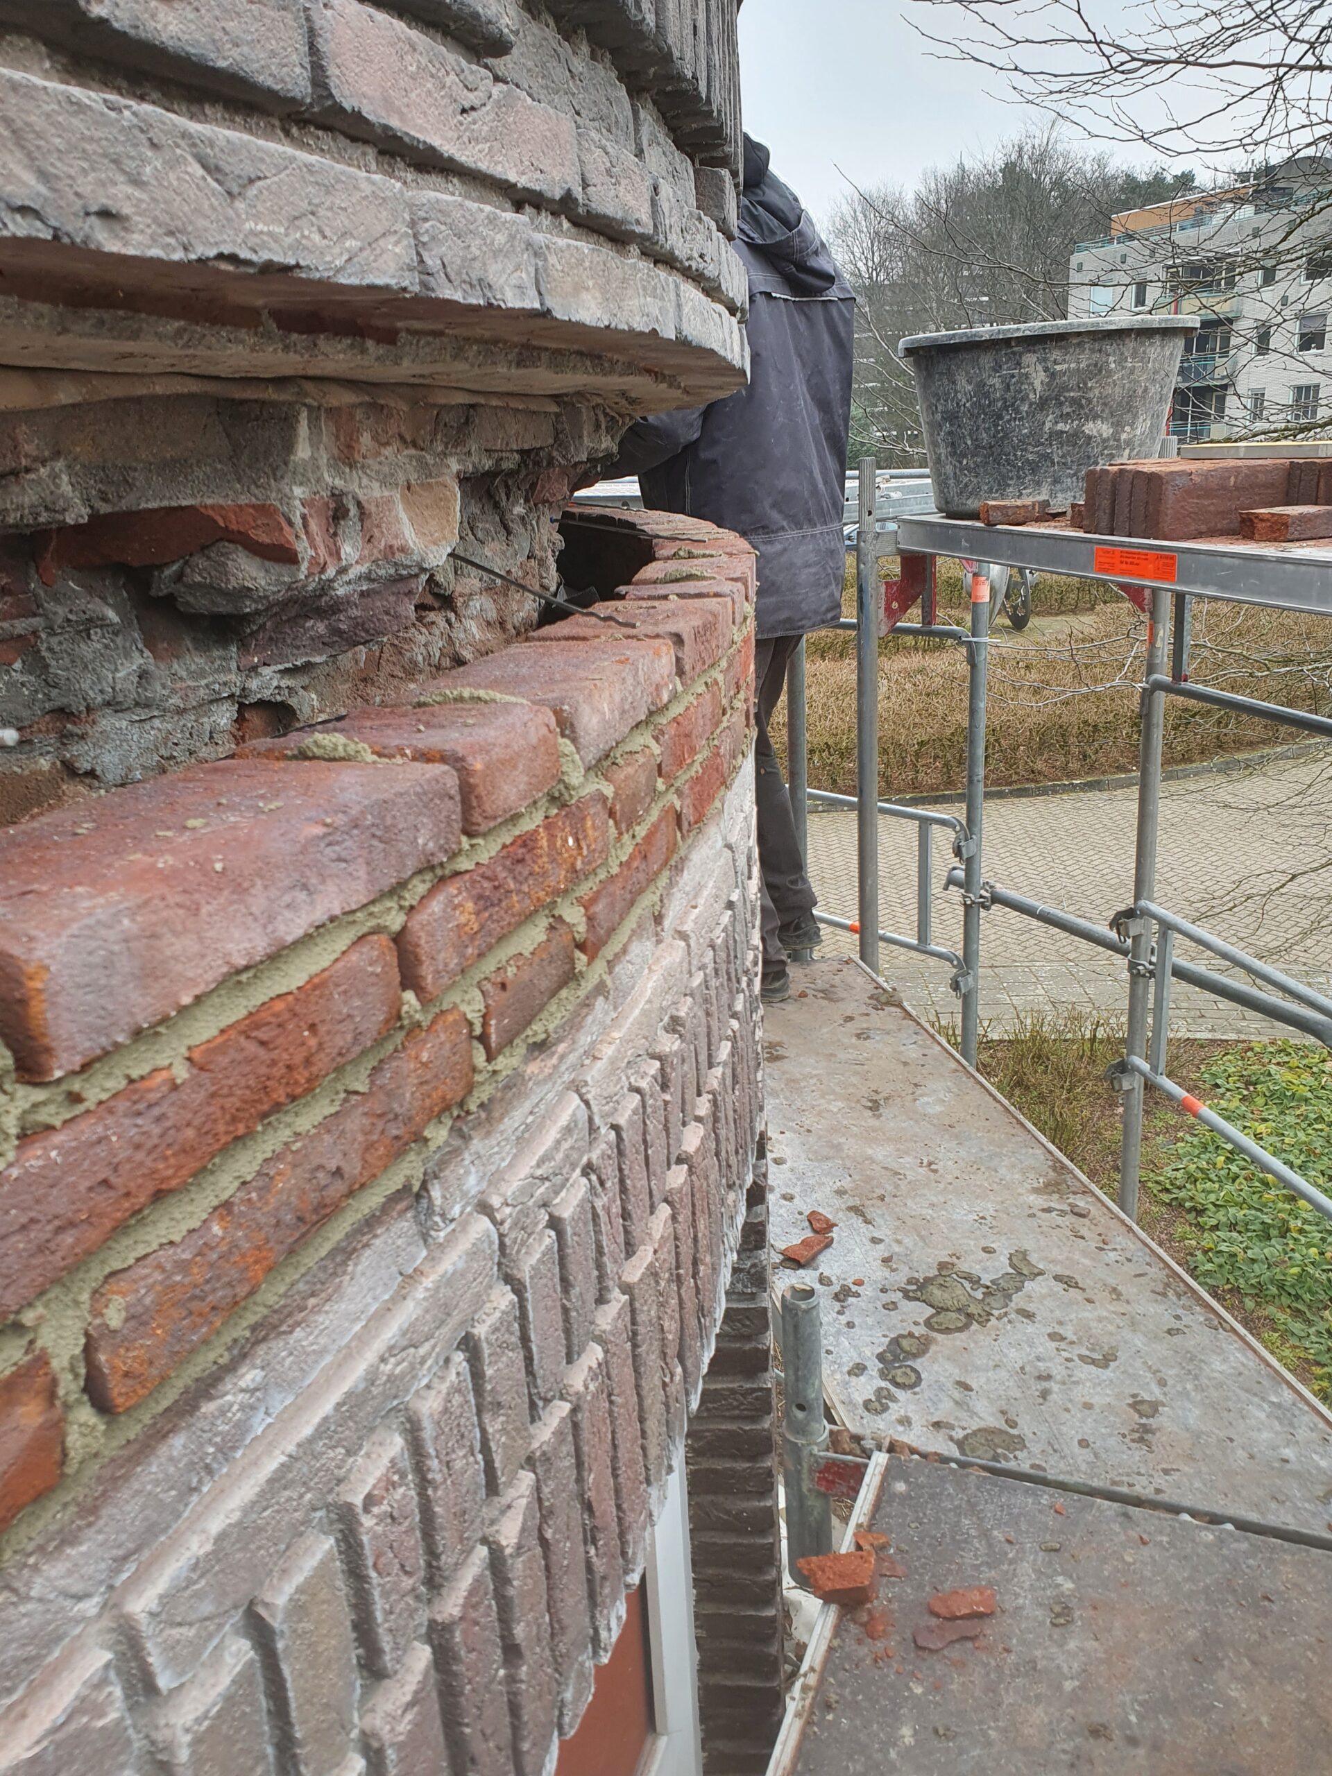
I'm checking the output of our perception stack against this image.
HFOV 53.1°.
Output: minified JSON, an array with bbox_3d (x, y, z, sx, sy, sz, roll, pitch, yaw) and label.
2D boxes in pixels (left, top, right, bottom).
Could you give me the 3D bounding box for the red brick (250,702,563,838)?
[{"bbox_3d":[-0.115,-0.055,0.589,0.104,0.040,0.101,4,20,20],"label":"red brick"}]

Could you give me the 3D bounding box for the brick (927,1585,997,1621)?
[{"bbox_3d":[0.272,0.659,1.230,0.061,0.012,0.026,-5,19,-8],"label":"brick"}]

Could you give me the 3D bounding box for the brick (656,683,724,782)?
[{"bbox_3d":[-0.031,-0.117,0.923,0.104,0.040,0.217,1,19,13],"label":"brick"}]

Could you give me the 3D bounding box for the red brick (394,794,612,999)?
[{"bbox_3d":[-0.111,-0.007,0.606,0.104,0.040,0.212,4,20,19],"label":"red brick"}]

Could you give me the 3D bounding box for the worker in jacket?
[{"bbox_3d":[0.072,-0.566,2.448,0.500,1.600,0.490,4,19,19],"label":"worker in jacket"}]

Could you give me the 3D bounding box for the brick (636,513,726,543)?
[{"bbox_3d":[0.010,-0.508,1.933,0.104,0.040,0.212,-5,19,-8],"label":"brick"}]

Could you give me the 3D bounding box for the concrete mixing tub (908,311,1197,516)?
[{"bbox_3d":[0.869,-1.075,3.077,0.640,0.388,0.640,2,19,15],"label":"concrete mixing tub"}]

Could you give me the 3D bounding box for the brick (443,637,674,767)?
[{"bbox_3d":[-0.068,-0.111,0.751,0.104,0.040,0.212,2,19,14],"label":"brick"}]

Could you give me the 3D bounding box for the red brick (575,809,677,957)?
[{"bbox_3d":[-0.067,-0.011,0.769,0.104,0.040,0.206,2,19,15],"label":"red brick"}]

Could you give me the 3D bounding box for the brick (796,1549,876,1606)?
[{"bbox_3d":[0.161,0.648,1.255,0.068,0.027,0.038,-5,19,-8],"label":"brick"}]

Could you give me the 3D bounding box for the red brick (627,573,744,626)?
[{"bbox_3d":[0.010,-0.235,1.111,0.104,0.040,0.098,0,19,9],"label":"red brick"}]

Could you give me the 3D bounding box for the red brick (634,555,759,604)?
[{"bbox_3d":[0.031,-0.279,1.244,0.104,0.040,0.216,-1,18,6],"label":"red brick"}]

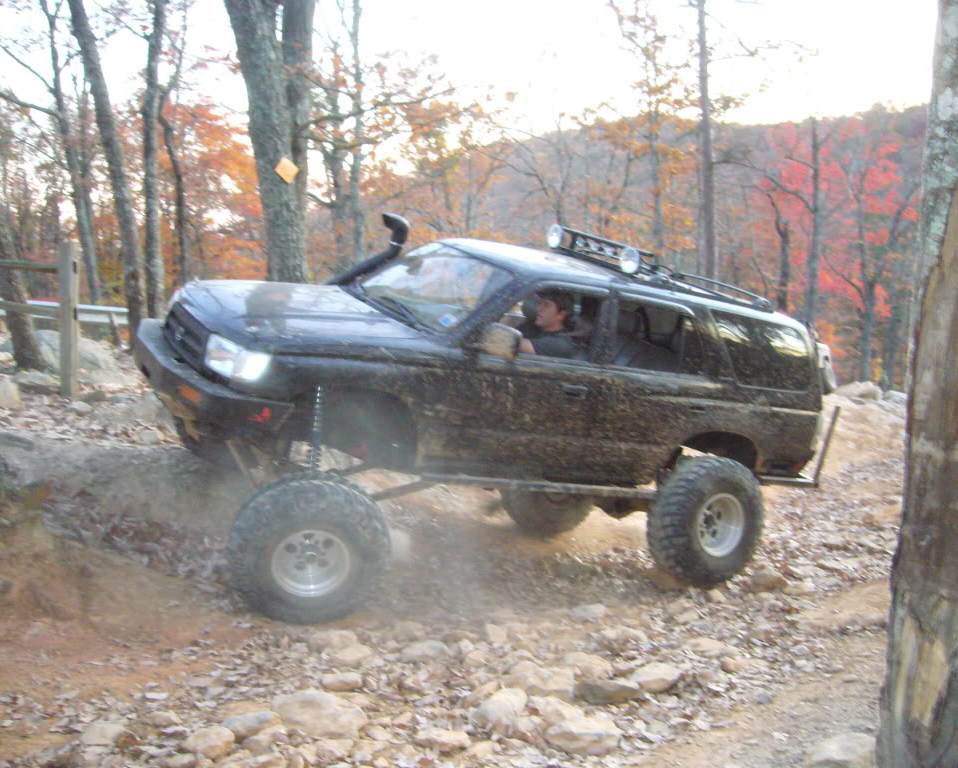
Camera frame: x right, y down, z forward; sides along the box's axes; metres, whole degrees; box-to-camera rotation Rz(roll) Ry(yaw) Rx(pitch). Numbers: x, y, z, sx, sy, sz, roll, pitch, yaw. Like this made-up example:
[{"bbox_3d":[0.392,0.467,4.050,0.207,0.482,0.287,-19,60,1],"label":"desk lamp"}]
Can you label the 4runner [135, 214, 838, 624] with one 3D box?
[{"bbox_3d":[0.205,0.123,7.016,4.700,2.340,1.900,6,12,-31],"label":"4runner"}]

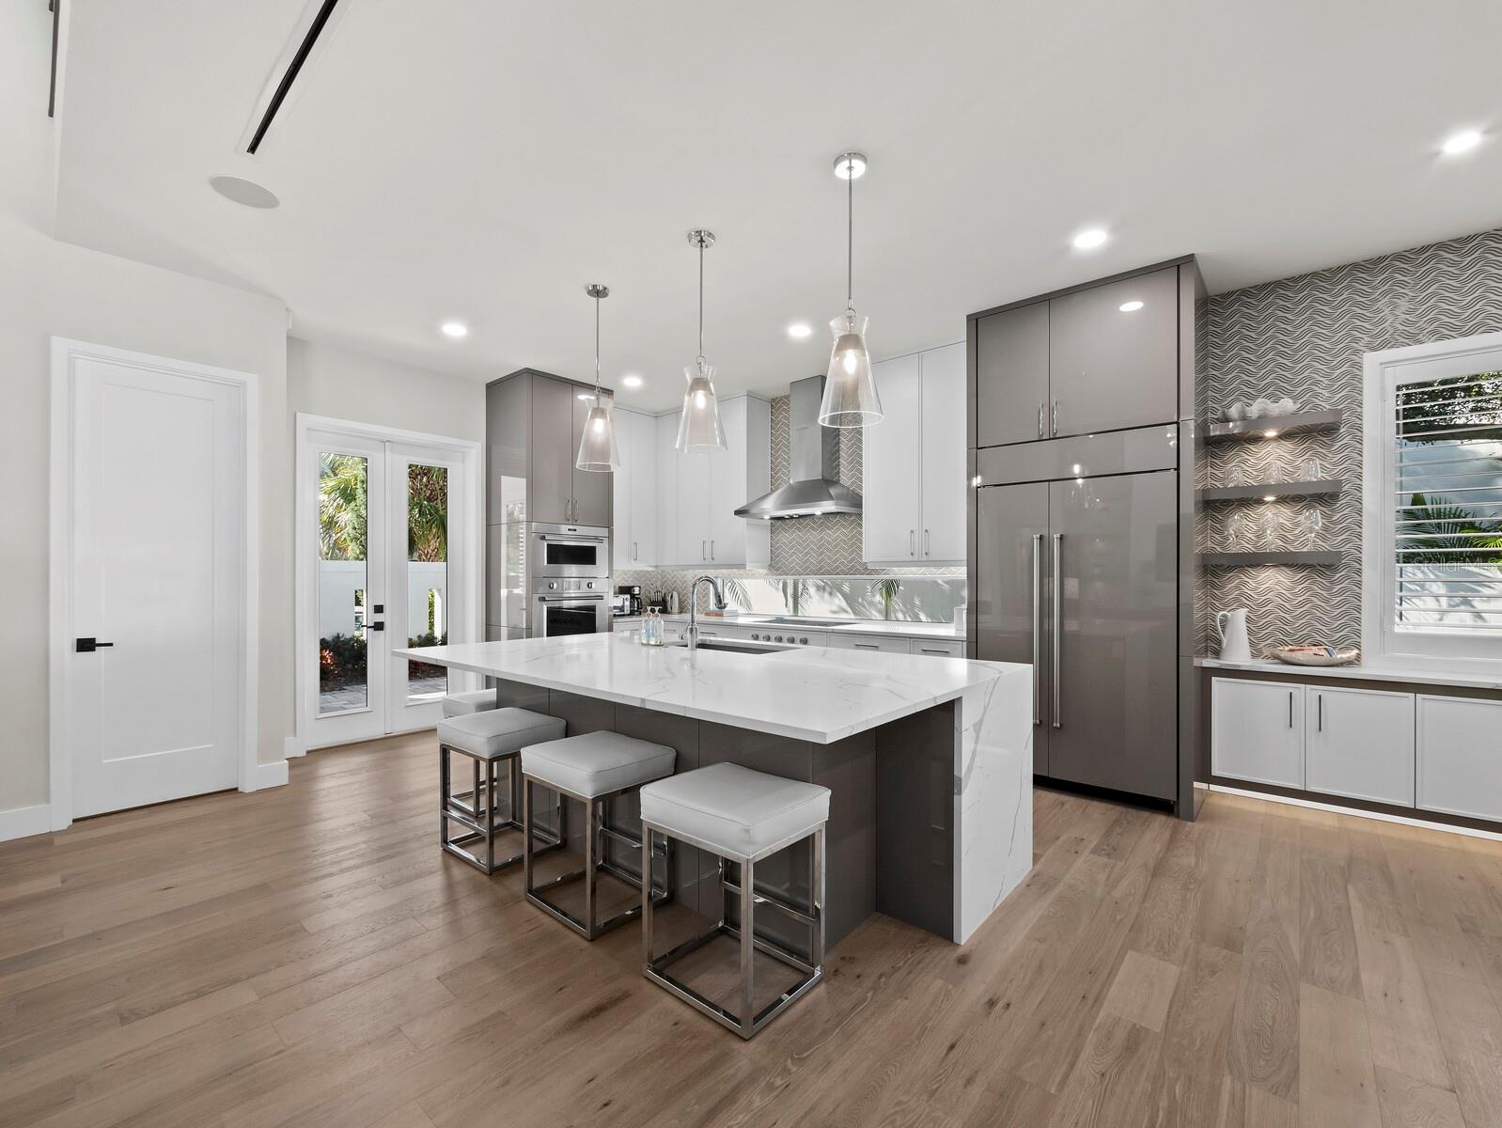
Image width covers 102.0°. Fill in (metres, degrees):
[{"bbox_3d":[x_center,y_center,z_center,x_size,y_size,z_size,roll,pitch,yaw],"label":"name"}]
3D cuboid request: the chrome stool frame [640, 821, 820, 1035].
[{"bbox_3d":[-0.059,1.109,2.031,0.455,0.518,0.383,0,-1,40],"label":"chrome stool frame"}]

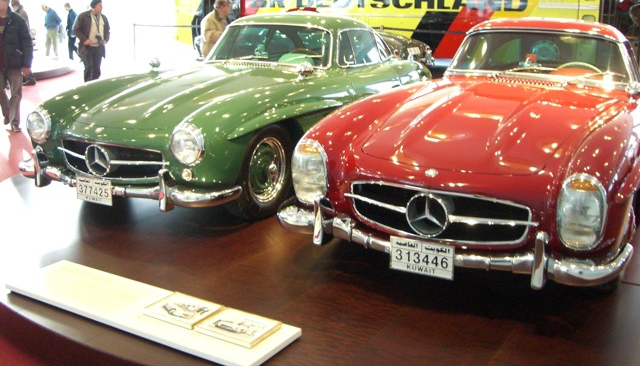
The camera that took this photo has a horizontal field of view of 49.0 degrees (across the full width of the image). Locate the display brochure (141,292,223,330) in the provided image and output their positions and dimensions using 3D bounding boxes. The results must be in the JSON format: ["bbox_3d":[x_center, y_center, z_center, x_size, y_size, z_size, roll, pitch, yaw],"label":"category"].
[{"bbox_3d":[-0.618,0.581,3.206,0.300,0.025,0.220,9,17,30],"label":"display brochure"}]

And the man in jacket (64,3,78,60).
[{"bbox_3d":[-7.010,-4.263,19.900,0.600,1.670,0.500,-4,15,-17],"label":"man in jacket"}]

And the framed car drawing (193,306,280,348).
[{"bbox_3d":[-0.350,0.625,3.038,0.300,0.025,0.220,9,17,30],"label":"framed car drawing"}]

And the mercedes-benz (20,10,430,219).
[{"bbox_3d":[-0.263,-0.774,6.095,1.790,1.300,4.520,8,16,29],"label":"mercedes-benz"}]

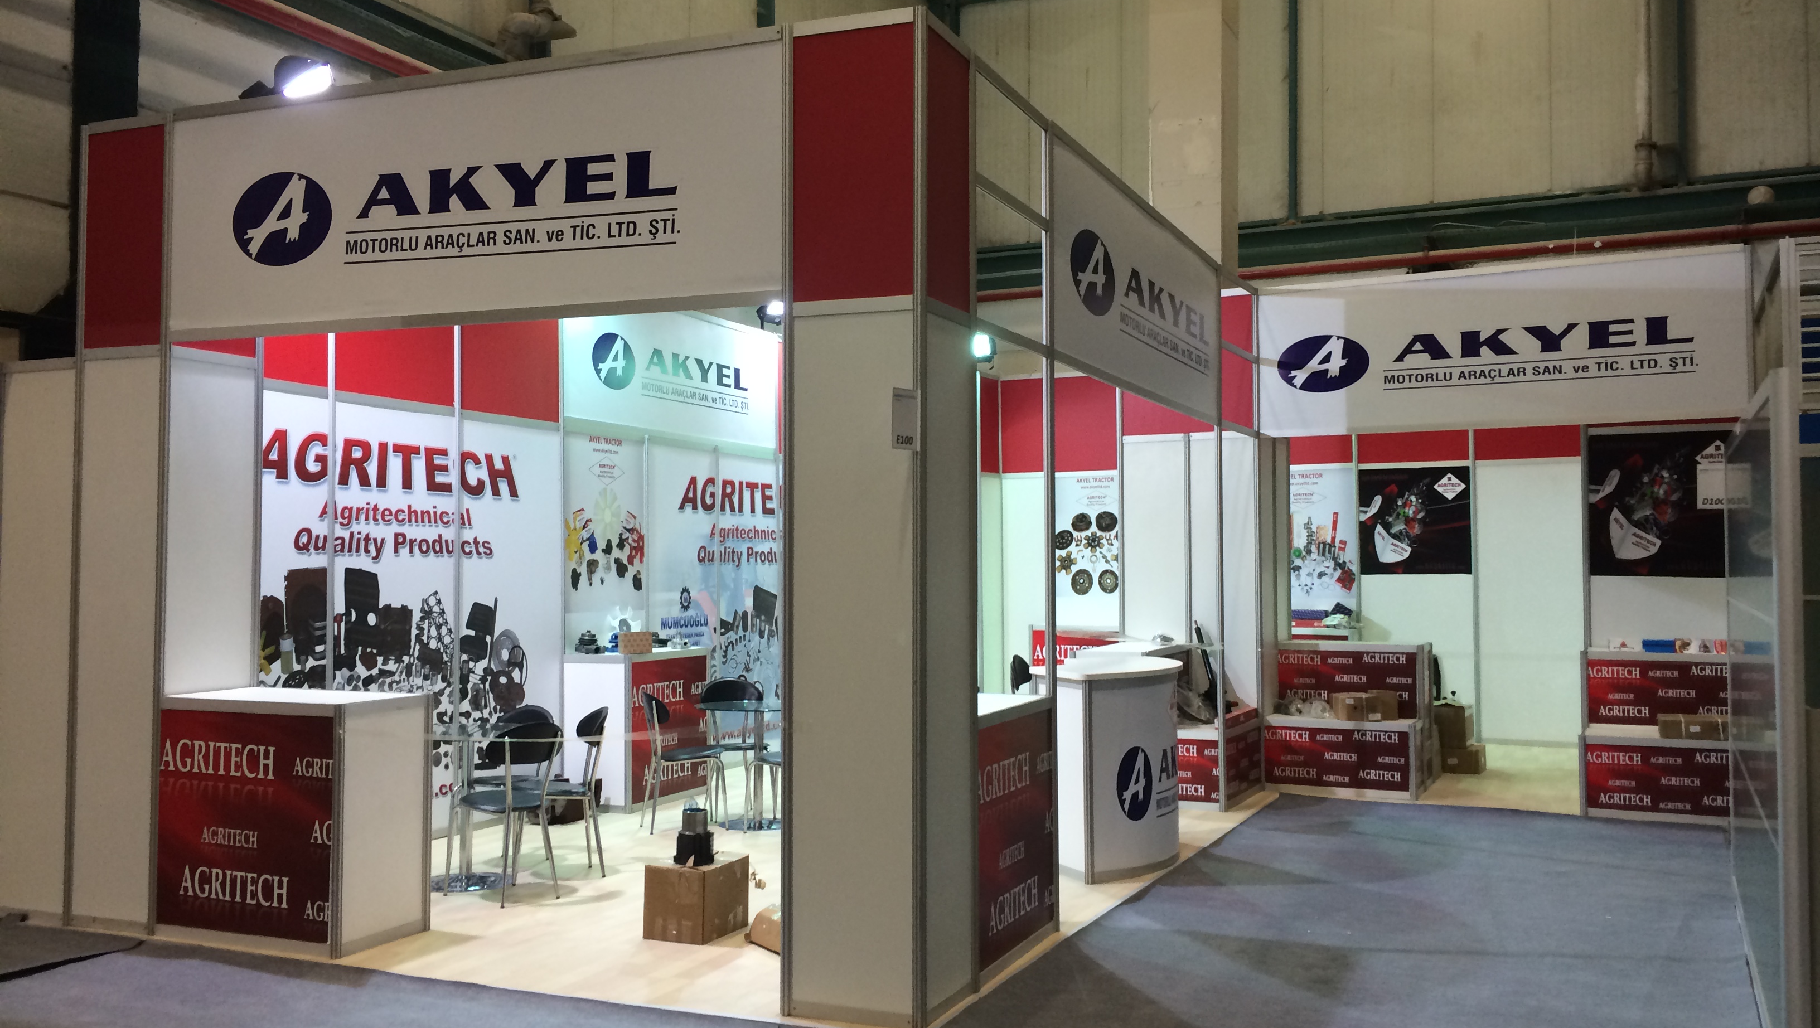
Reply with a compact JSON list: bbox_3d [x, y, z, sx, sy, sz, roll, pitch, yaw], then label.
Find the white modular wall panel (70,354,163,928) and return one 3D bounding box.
[{"bbox_3d":[-3.392,0.547,6.745,0.480,2.430,0.040,-1,-2,23],"label":"white modular wall panel"}]

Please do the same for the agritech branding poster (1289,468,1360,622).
[{"bbox_3d":[3.703,0.328,14.588,0.840,1.480,0.030,-1,-2,23],"label":"agritech branding poster"}]

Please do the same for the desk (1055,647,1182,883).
[{"bbox_3d":[1.092,1.322,8.407,0.700,1.010,1.450,-1,-2,23],"label":"desk"}]

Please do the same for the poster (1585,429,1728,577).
[{"bbox_3d":[4.971,-0.057,10.343,0.930,0.950,0.030,-1,-2,23],"label":"poster"}]

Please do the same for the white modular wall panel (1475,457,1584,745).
[{"bbox_3d":[5.348,0.766,13.423,0.960,2.430,0.040,-1,-2,23],"label":"white modular wall panel"}]

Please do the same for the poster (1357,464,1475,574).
[{"bbox_3d":[4.560,0.074,14.235,0.950,0.950,0.030,-1,-2,23],"label":"poster"}]

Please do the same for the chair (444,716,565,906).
[{"bbox_3d":[-1.901,1.384,7.420,0.460,0.820,0.410,-1,-2,42],"label":"chair"}]

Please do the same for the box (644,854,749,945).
[{"bbox_3d":[-0.903,1.628,6.733,0.290,0.310,0.380,-1,-2,23],"label":"box"}]

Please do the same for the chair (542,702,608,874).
[{"bbox_3d":[-1.767,1.399,7.903,0.460,0.820,0.410,1,-2,-29],"label":"chair"}]

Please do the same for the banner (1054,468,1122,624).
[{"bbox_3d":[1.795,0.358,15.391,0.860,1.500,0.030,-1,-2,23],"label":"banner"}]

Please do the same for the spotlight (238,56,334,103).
[{"bbox_3d":[-2.530,-1.769,6.402,0.350,0.200,0.210,0,-2,1],"label":"spotlight"}]

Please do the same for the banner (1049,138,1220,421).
[{"bbox_3d":[1.294,-1.119,8.385,0.040,1.000,3.500,-1,-2,23],"label":"banner"}]

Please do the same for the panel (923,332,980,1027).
[{"bbox_3d":[0.130,0.516,5.548,0.040,2.430,0.480,-1,-2,23],"label":"panel"}]

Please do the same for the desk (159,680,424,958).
[{"bbox_3d":[-2.616,1.271,6.671,1.020,1.000,0.530,-1,-2,23],"label":"desk"}]

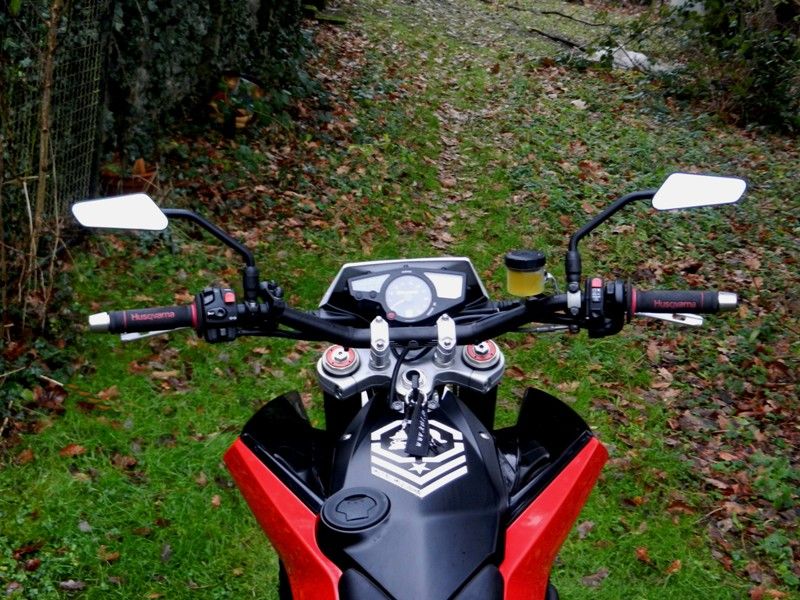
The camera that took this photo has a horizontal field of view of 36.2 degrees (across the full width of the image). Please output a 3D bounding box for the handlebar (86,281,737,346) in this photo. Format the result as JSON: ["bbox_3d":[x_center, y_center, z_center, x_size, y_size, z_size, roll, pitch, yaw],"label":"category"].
[{"bbox_3d":[0.017,0.029,1.700,0.875,0.115,0.135,-2,20,0],"label":"handlebar"}]

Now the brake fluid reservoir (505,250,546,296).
[{"bbox_3d":[0.175,-0.037,1.710,0.056,0.053,0.056,0,17,0],"label":"brake fluid reservoir"}]

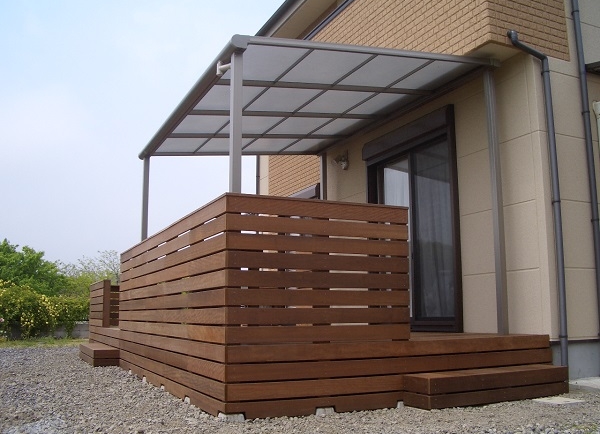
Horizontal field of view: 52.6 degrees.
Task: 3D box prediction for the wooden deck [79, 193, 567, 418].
[{"bbox_3d":[-0.868,1.167,7.700,3.145,1.458,7.857,4,-10,-25],"label":"wooden deck"}]

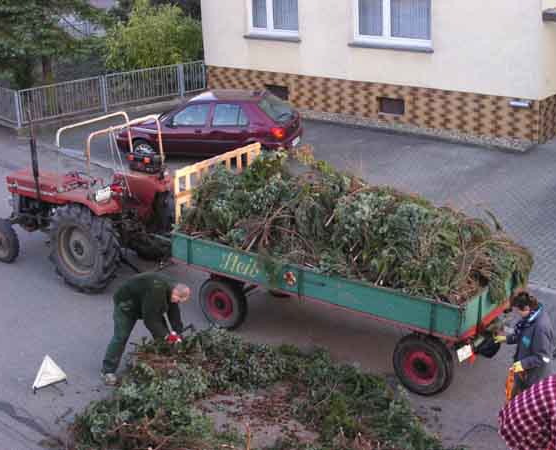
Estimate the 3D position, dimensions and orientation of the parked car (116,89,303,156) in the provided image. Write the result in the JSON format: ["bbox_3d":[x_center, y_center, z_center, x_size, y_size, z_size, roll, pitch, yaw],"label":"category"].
[{"bbox_3d":[-1.500,-2.118,20.334,3.860,1.380,1.650,3,20,16],"label":"parked car"}]

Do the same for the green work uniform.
[{"bbox_3d":[-1.545,1.154,10.819,0.890,1.170,0.520,-5,19,-8],"label":"green work uniform"}]

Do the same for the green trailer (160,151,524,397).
[{"bbox_3d":[0.721,0.452,11.586,4.330,2.000,1.650,13,24,37],"label":"green trailer"}]

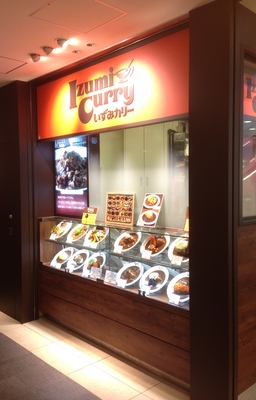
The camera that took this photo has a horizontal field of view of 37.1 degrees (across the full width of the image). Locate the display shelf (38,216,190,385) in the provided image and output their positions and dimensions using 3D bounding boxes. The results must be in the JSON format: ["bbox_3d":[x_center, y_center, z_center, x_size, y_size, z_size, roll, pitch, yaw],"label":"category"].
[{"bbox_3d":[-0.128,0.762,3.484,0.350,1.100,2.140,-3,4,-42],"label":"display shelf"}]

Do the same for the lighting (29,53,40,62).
[{"bbox_3d":[-0.762,-1.160,3.108,0.100,0.070,0.100,-1,3,0],"label":"lighting"}]

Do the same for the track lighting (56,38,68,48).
[{"bbox_3d":[-0.480,-1.148,2.797,0.100,0.070,0.100,-3,4,-42],"label":"track lighting"}]

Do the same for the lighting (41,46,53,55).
[{"bbox_3d":[-0.629,-1.153,2.942,0.100,0.070,0.100,-3,4,-42],"label":"lighting"}]

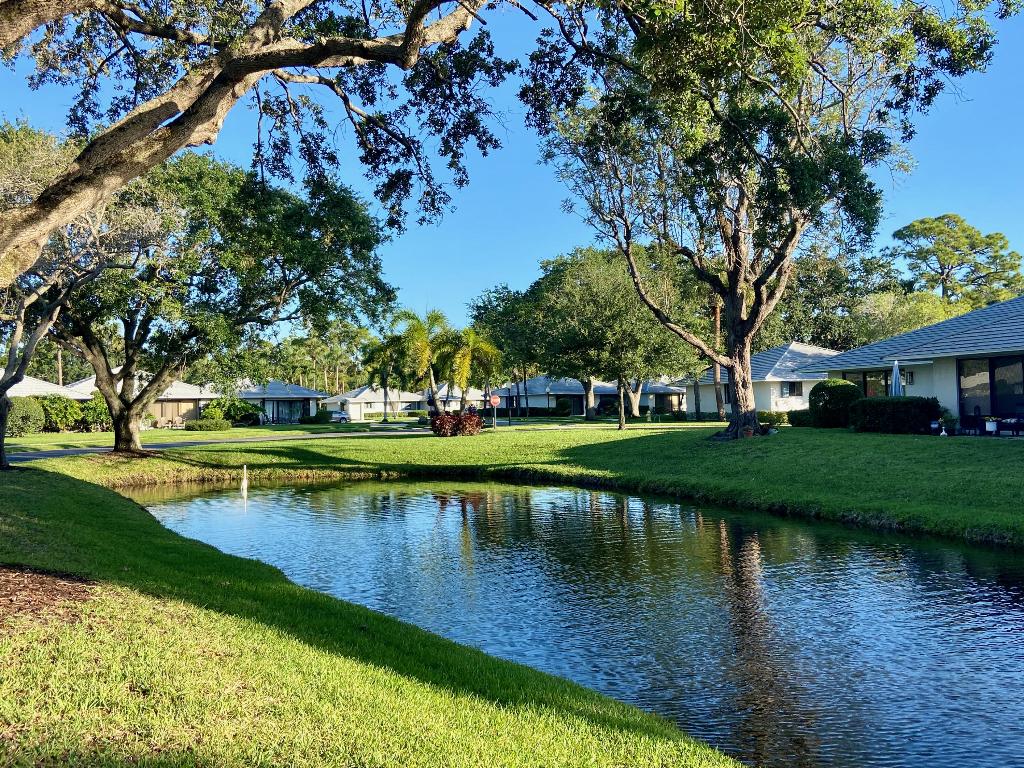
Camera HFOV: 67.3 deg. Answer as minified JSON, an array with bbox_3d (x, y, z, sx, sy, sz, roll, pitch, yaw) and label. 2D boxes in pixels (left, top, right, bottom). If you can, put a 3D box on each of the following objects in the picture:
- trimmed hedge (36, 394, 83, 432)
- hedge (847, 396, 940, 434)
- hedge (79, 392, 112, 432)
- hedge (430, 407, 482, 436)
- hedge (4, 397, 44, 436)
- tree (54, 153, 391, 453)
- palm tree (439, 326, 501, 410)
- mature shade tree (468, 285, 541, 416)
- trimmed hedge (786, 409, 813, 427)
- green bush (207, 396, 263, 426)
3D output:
[{"bbox_3d":[-29.418,1.918,50.000,2.990,2.470,2.400,0,-2,0],"label":"trimmed hedge"},{"bbox_3d":[12.680,1.040,25.300,0.900,1.180,3.200,1,-2,-23],"label":"hedge"},{"bbox_3d":[-26.947,1.820,50.000,2.470,2.670,2.200,0,-2,0],"label":"hedge"},{"bbox_3d":[-2.959,2.066,41.000,2.750,1.466,2.000,0,-2,-4],"label":"hedge"},{"bbox_3d":[-26.967,1.796,42.500,2.270,2.210,2.100,0,-2,0],"label":"hedge"},{"bbox_3d":[-10.540,-2.967,28.000,12.000,10.813,11.000,0,-2,0],"label":"tree"},{"bbox_3d":[-2.291,-0.226,43.500,3.280,6.050,3.200,0,-2,0],"label":"palm tree"},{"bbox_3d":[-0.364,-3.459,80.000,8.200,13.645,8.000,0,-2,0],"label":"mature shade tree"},{"bbox_3d":[14.067,1.665,37.500,1.450,0.844,1.100,-1,-2,21],"label":"trimmed hedge"},{"bbox_3d":[-22.700,2.250,63.000,4.500,2.450,3.400,0,-2,0],"label":"green bush"}]

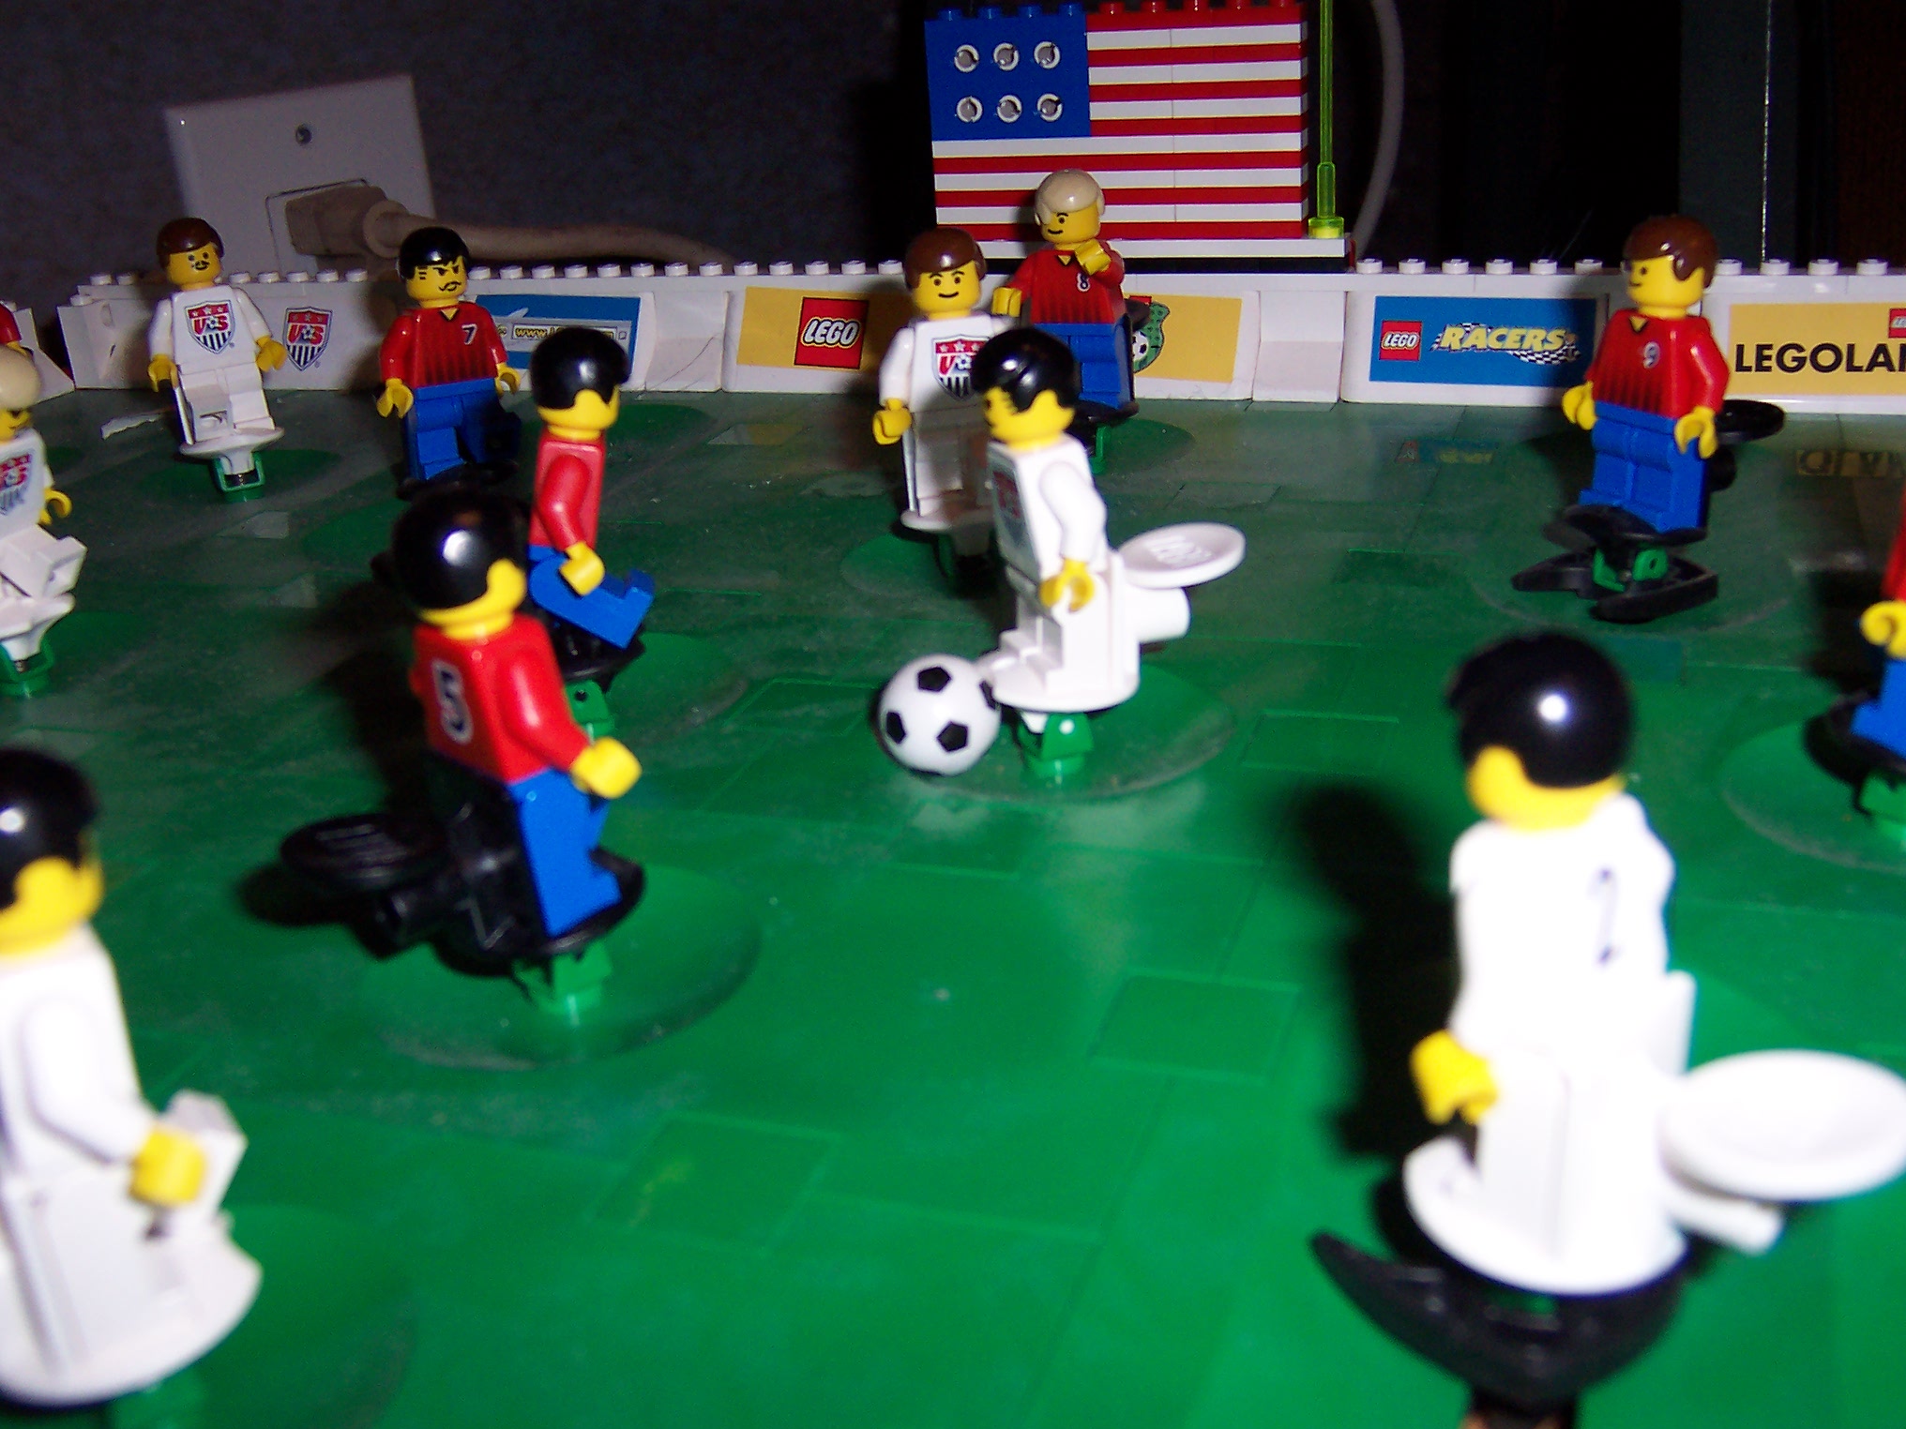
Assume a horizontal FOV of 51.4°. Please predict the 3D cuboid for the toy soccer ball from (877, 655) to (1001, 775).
[{"bbox_3d":[-0.001,0.000,0.228,0.014,0.014,0.014,-3,22,1],"label":"toy soccer ball"}]

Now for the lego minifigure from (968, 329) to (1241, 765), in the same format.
[{"bbox_3d":[0.017,-0.020,0.228,0.032,0.050,0.026,-12,13,-9],"label":"lego minifigure"}]

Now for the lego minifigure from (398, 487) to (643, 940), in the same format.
[{"bbox_3d":[-0.042,-0.001,0.186,0.015,0.043,0.027,-25,26,-35],"label":"lego minifigure"}]

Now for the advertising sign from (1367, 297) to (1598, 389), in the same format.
[{"bbox_3d":[0.096,-0.067,0.359,0.040,0.016,0.003,4,-1,19],"label":"advertising sign"}]

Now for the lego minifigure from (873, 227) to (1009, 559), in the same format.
[{"bbox_3d":[0.000,-0.049,0.300,0.027,0.048,0.018,-8,17,-10],"label":"lego minifigure"}]

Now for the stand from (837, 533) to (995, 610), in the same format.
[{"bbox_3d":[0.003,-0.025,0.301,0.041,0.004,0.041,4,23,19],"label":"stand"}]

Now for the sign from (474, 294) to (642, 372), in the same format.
[{"bbox_3d":[-0.084,-0.081,0.421,0.040,0.016,0.003,4,-1,19],"label":"sign"}]

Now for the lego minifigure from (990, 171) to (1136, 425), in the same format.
[{"bbox_3d":[0.021,-0.075,0.355,0.026,0.044,0.017,3,22,23],"label":"lego minifigure"}]

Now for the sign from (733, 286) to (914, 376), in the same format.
[{"bbox_3d":[-0.024,-0.078,0.401,0.040,0.016,0.003,4,-1,19],"label":"sign"}]

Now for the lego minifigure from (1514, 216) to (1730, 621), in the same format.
[{"bbox_3d":[0.094,-0.043,0.270,0.022,0.049,0.028,-7,20,-24],"label":"lego minifigure"}]

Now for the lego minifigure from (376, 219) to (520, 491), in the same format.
[{"bbox_3d":[-0.088,-0.061,0.340,0.027,0.044,0.015,-19,26,-38],"label":"lego minifigure"}]

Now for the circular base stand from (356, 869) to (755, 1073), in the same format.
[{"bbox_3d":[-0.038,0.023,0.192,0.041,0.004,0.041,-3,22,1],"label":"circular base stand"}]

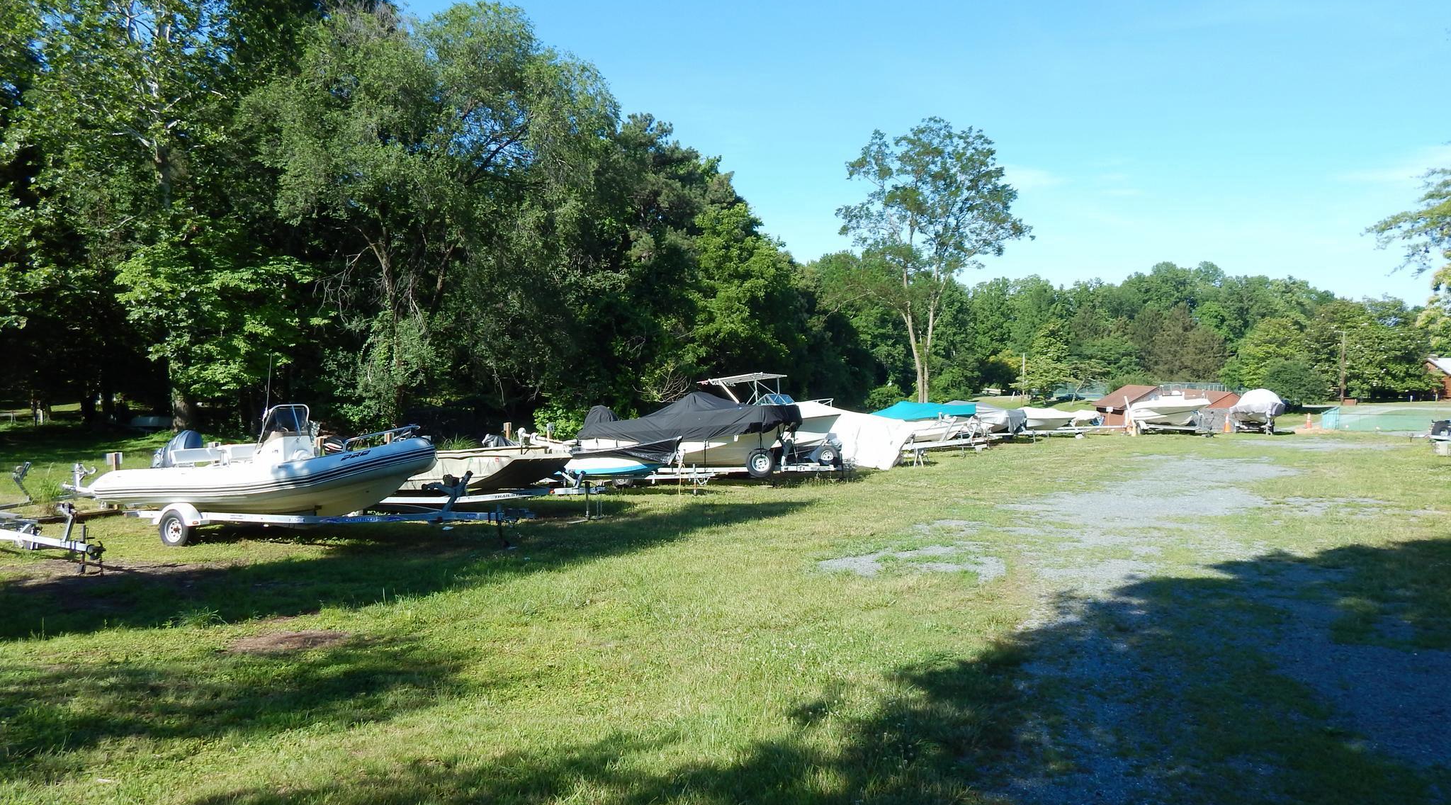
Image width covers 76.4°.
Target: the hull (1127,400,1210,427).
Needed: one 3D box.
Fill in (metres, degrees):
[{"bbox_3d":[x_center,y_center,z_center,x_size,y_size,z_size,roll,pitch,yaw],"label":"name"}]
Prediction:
[{"bbox_3d":[27.800,0.660,58.000,2.200,1.650,5.500,0,0,-43],"label":"hull"}]

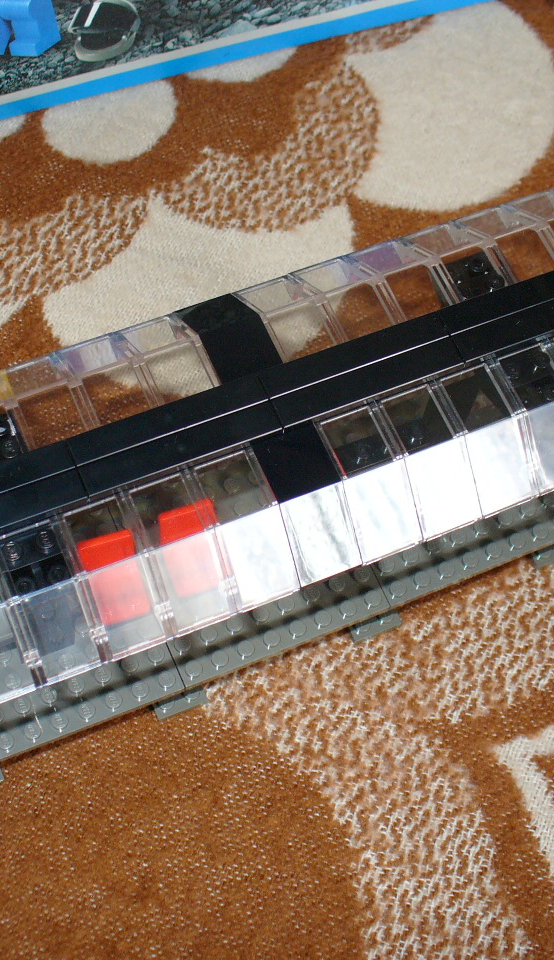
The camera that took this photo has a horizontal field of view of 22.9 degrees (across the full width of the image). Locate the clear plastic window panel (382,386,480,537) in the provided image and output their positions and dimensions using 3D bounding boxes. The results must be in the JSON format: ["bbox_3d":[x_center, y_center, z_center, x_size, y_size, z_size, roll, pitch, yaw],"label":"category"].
[{"bbox_3d":[0.035,-0.007,0.329,0.016,0.015,0.037,-20,68,-13],"label":"clear plastic window panel"}]

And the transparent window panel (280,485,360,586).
[{"bbox_3d":[0.010,0.012,0.319,0.016,0.003,0.022,-20,110,-13],"label":"transparent window panel"}]

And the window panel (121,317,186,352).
[{"bbox_3d":[-0.029,-0.034,0.336,0.016,0.006,0.021,-20,28,-13],"label":"window panel"}]

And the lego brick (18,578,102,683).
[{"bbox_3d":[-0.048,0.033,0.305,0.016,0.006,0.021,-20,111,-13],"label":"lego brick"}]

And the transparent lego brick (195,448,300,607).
[{"bbox_3d":[-0.008,0.010,0.317,0.016,0.017,0.036,-20,70,-13],"label":"transparent lego brick"}]

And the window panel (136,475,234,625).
[{"bbox_3d":[-0.022,0.016,0.315,0.016,0.015,0.035,-20,69,-13],"label":"window panel"}]

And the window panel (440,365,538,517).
[{"bbox_3d":[0.050,-0.011,0.333,0.016,0.015,0.035,-20,69,-13],"label":"window panel"}]

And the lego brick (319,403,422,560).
[{"bbox_3d":[0.021,0.000,0.325,0.016,0.015,0.035,-20,69,-13],"label":"lego brick"}]

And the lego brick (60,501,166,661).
[{"bbox_3d":[-0.037,0.021,0.310,0.016,0.017,0.036,-20,70,-13],"label":"lego brick"}]

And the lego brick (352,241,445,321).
[{"bbox_3d":[0.033,-0.049,0.347,0.016,0.017,0.036,-20,70,-13],"label":"lego brick"}]

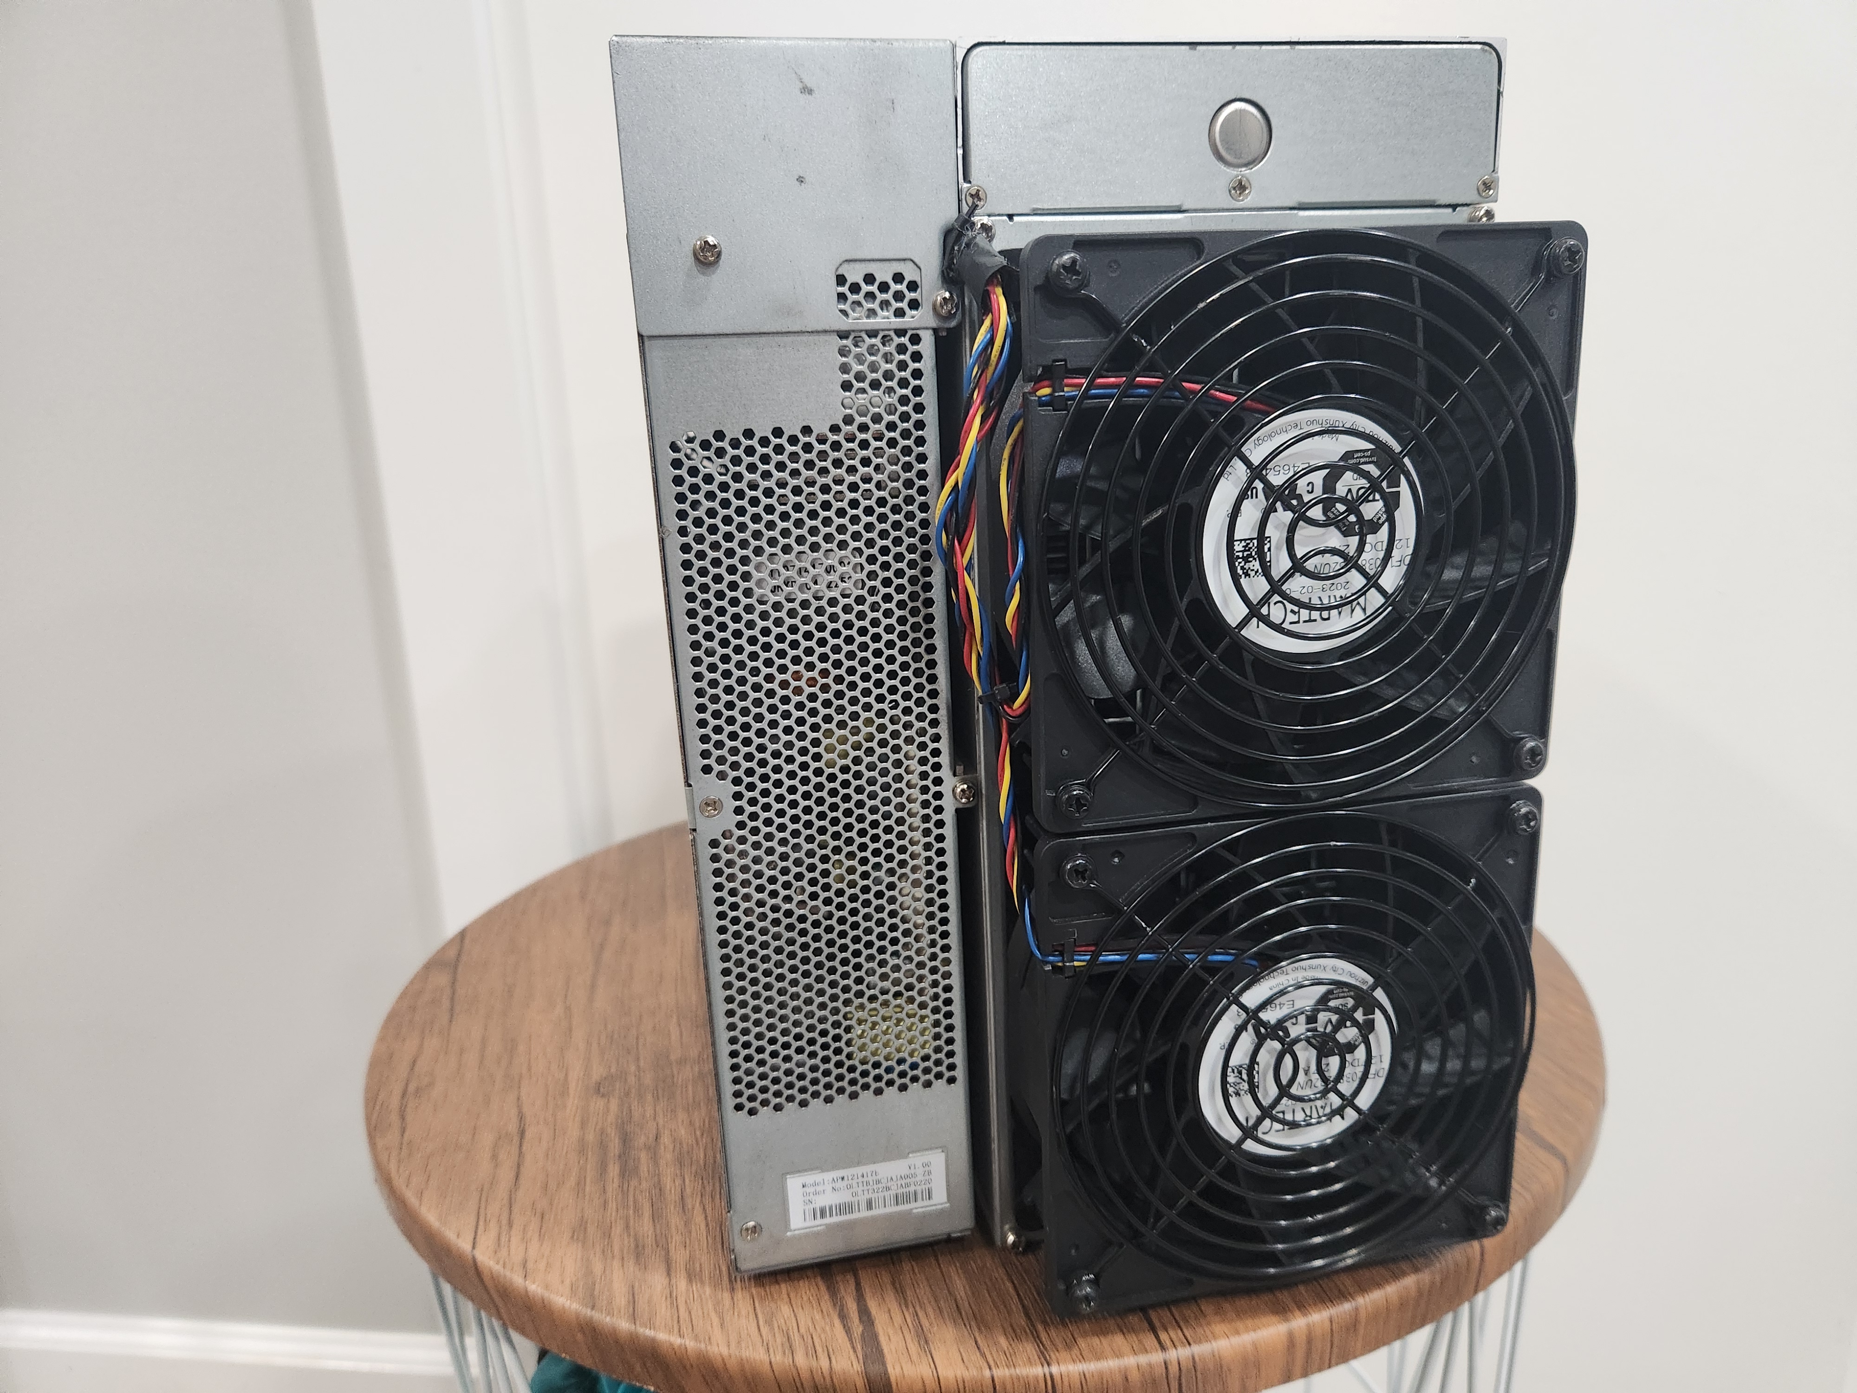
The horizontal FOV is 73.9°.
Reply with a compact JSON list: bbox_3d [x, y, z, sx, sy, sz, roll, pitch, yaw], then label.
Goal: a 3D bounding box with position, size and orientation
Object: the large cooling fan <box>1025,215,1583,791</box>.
[{"bbox_3d":[0.076,-0.038,0.271,0.120,0.120,0.043,-5,15,-10],"label":"large cooling fan"}]

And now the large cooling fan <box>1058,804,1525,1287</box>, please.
[{"bbox_3d":[0.082,0.079,0.301,0.120,0.120,0.043,-5,15,-10],"label":"large cooling fan"}]

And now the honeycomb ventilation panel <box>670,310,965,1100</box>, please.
[{"bbox_3d":[-0.025,0.012,0.289,0.059,0.186,0.002,-5,15,-10],"label":"honeycomb ventilation panel"}]

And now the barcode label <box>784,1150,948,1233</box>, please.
[{"bbox_3d":[-0.016,0.128,0.320,0.041,0.016,0.001,-5,15,-10],"label":"barcode label"}]

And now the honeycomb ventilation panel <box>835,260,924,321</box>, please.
[{"bbox_3d":[-0.010,-0.088,0.268,0.019,0.013,0.002,-5,15,-10],"label":"honeycomb ventilation panel"}]

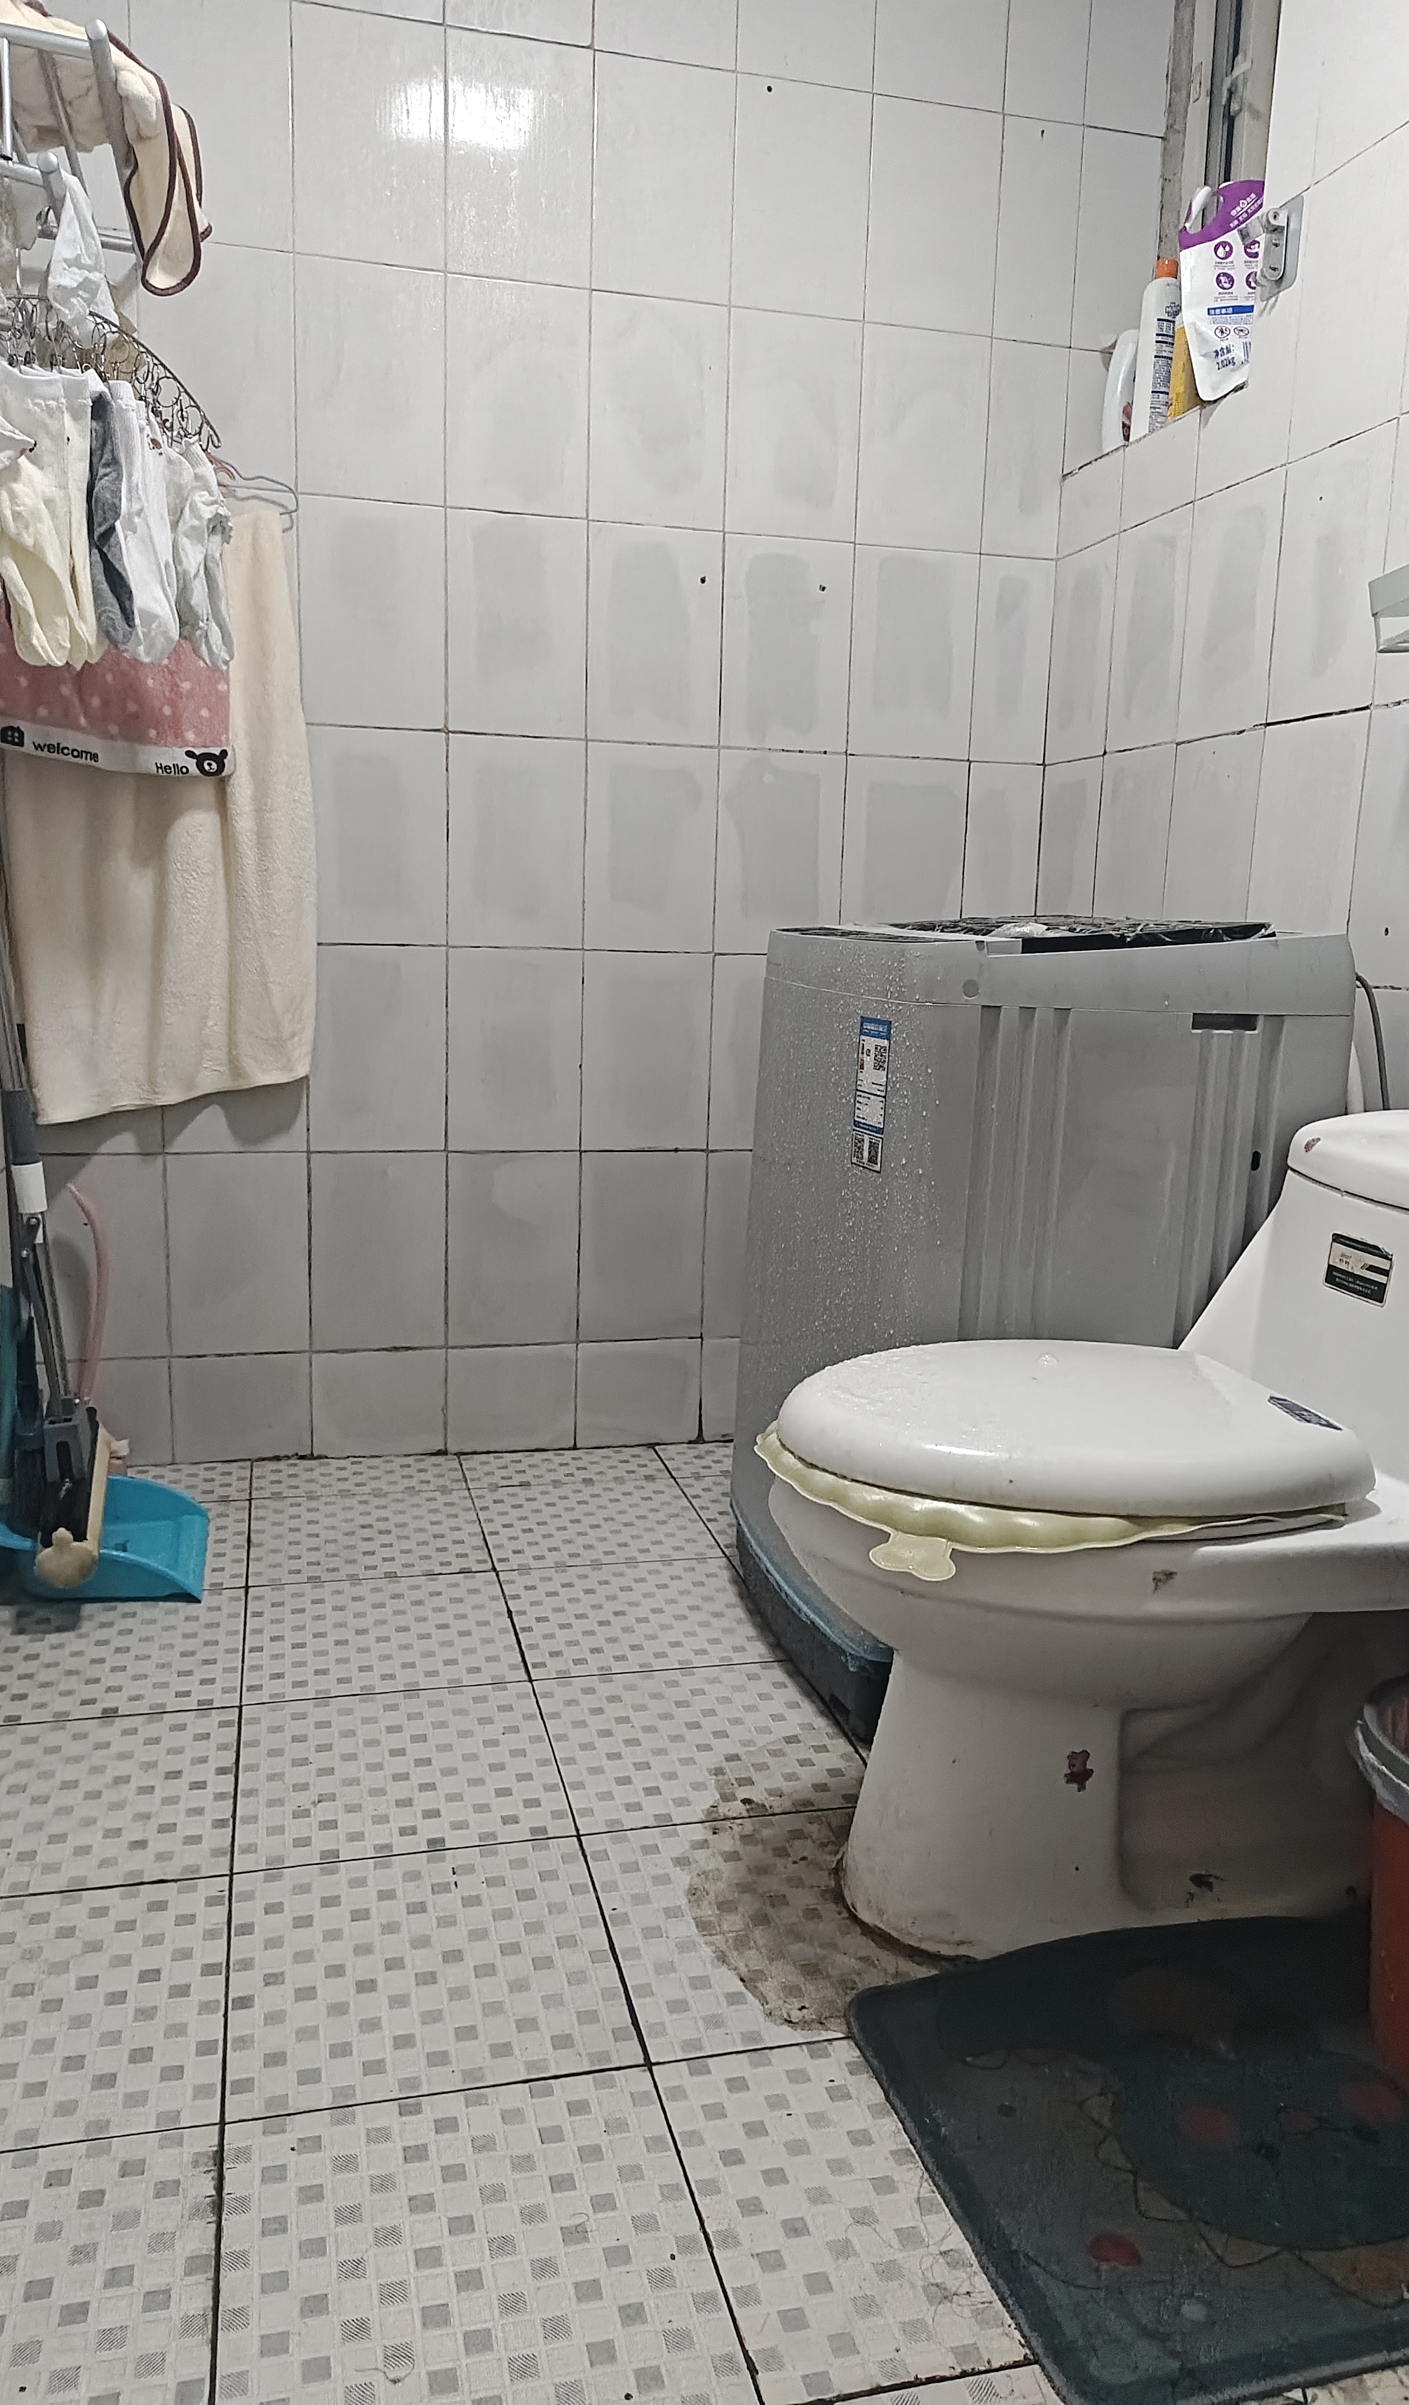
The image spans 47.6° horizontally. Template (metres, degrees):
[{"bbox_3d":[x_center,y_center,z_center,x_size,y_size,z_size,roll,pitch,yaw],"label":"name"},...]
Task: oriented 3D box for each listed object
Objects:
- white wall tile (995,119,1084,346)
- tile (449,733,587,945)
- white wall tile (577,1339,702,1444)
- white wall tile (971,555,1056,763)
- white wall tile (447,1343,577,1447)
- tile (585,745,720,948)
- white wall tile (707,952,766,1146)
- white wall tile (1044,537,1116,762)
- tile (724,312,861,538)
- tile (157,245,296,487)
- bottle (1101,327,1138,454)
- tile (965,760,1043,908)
[{"bbox_3d":[0.490,-1.425,2.356,0.125,0.299,0.011,-1,10,-14],"label":"white wall tile"},{"bbox_3d":[-0.274,-0.521,2.321,0.200,0.300,0.010,-1,11,-14],"label":"tile"},{"bbox_3d":[-0.103,0.298,2.521,0.198,0.167,0.011,-1,10,-14],"label":"white wall tile"},{"bbox_3d":[0.472,-0.828,2.449,0.124,0.300,0.010,-1,10,-14],"label":"white wall tile"},{"bbox_3d":[-0.296,0.301,2.467,0.199,0.168,0.010,-1,10,-14],"label":"white wall tile"},{"bbox_3d":[-0.080,-0.524,2.367,0.199,0.300,0.010,-1,10,-14],"label":"tile"},{"bbox_3d":[0.105,-0.233,2.476,0.200,0.301,0.010,-1,11,-14],"label":"white wall tile"},{"bbox_3d":[0.562,-0.811,2.373,0.010,0.300,0.185,-1,11,-15],"label":"white wall tile"},{"bbox_3d":[0.130,-1.117,2.310,0.200,0.300,0.010,-1,11,-14],"label":"tile"},{"bbox_3d":[-0.645,-1.108,2.125,0.199,0.299,0.010,-1,10,-14],"label":"tile"},{"bbox_3d":[0.618,-1.179,2.328,0.080,0.200,0.060,-1,10,-16],"label":"bottle"},{"bbox_3d":[0.465,-0.535,2.512,0.126,0.301,0.010,-1,11,-14],"label":"tile"}]

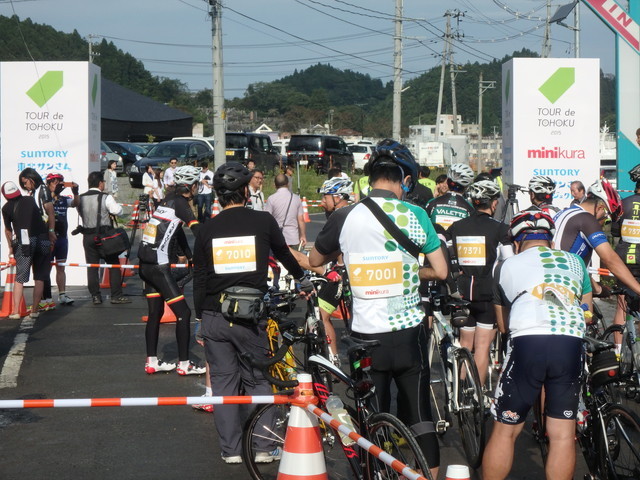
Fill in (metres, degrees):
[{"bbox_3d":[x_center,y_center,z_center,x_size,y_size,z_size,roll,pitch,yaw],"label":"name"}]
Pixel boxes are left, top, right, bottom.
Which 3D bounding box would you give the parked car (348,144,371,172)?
[{"bbox_3d":[2.637,-4.288,65.000,1.700,1.520,4.100,1,4,19],"label":"parked car"}]

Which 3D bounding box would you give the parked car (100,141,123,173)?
[{"bbox_3d":[-9.840,-3.376,49.216,4.200,1.530,1.690,3,4,37],"label":"parked car"}]

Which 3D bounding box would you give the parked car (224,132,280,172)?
[{"bbox_3d":[-2.832,-3.340,48.000,1.475,1.720,3.400,1,4,17],"label":"parked car"}]

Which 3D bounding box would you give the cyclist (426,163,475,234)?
[{"bbox_3d":[1.144,0.188,10.751,0.500,1.720,0.480,0,3,5],"label":"cyclist"}]

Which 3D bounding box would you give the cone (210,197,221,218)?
[{"bbox_3d":[-2.921,-0.828,34.221,0.380,0.700,0.380,0,3,0],"label":"cone"}]

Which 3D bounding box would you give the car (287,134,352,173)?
[{"bbox_3d":[0.064,-4.119,58.704,1.780,1.860,4.750,1,4,18],"label":"car"}]

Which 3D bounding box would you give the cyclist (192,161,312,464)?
[{"bbox_3d":[-0.400,0.416,7.172,0.600,1.740,0.550,1,3,10],"label":"cyclist"}]

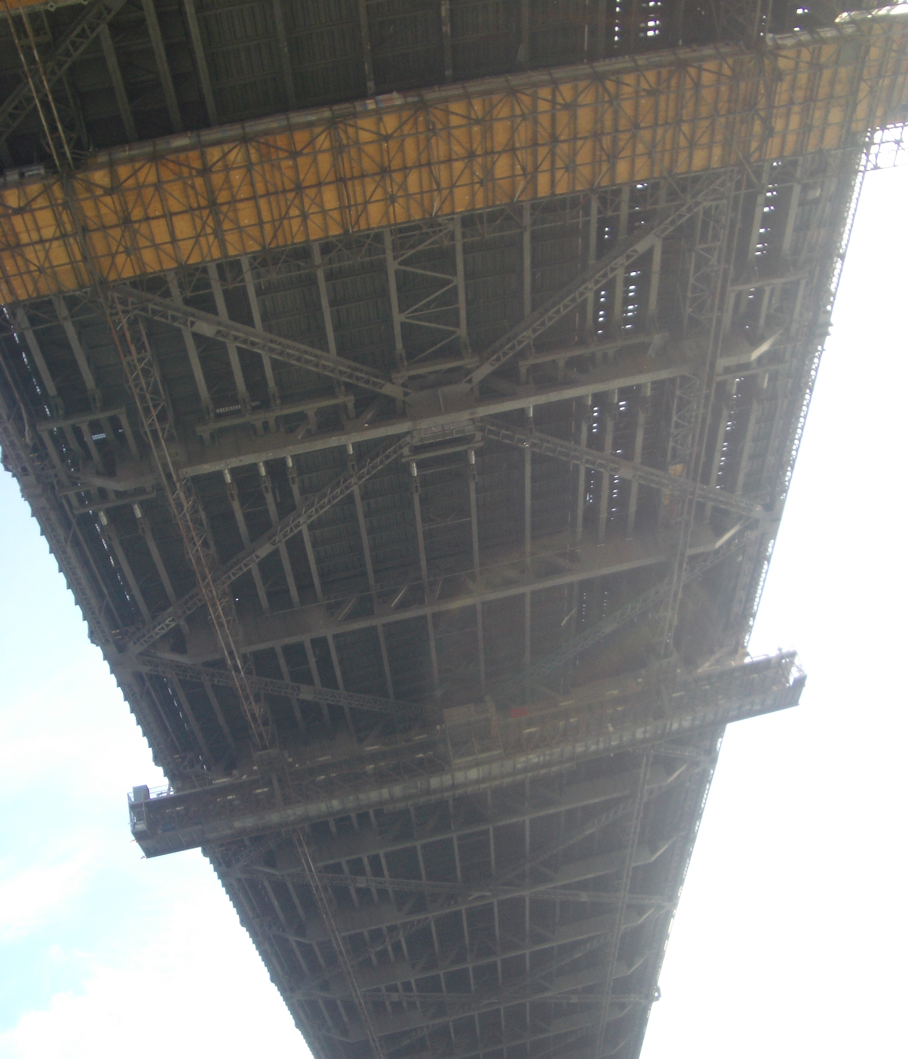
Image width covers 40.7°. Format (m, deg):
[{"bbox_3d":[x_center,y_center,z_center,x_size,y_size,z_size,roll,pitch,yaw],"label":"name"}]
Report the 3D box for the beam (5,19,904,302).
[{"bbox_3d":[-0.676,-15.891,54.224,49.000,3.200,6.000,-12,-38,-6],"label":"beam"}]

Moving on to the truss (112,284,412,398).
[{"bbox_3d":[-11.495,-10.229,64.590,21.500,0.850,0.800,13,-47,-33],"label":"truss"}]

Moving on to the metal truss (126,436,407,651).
[{"bbox_3d":[-12.368,1.389,78.436,25.610,0.850,0.800,-35,-42,22],"label":"metal truss"}]

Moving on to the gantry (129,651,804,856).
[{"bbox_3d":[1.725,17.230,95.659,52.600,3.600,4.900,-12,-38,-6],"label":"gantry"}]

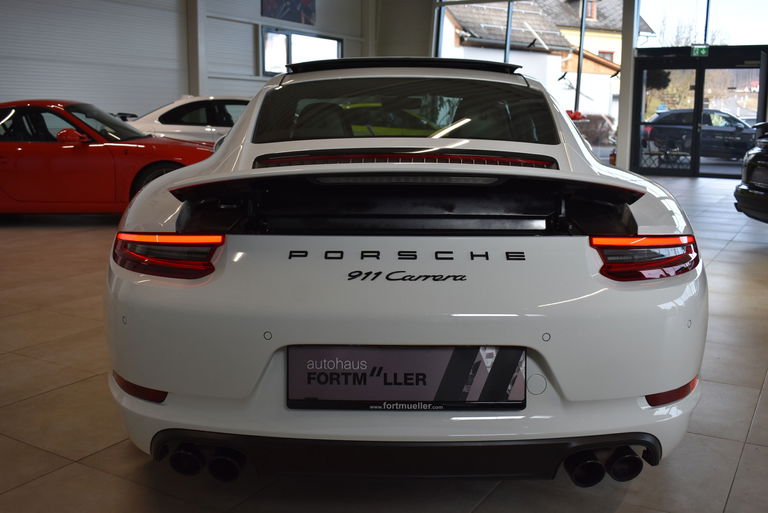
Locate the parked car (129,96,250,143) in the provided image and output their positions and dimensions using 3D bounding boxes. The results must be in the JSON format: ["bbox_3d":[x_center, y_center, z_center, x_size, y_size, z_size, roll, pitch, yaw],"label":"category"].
[{"bbox_3d":[-1.589,-1.549,11.049,4.620,1.390,1.860,0,10,-4],"label":"parked car"}]

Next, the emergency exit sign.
[{"bbox_3d":[6.241,-4.075,15.200,0.340,0.220,0.060,6,11,28],"label":"emergency exit sign"}]

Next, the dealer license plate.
[{"bbox_3d":[0.052,0.269,1.700,0.528,0.141,0.025,0,1,1],"label":"dealer license plate"}]

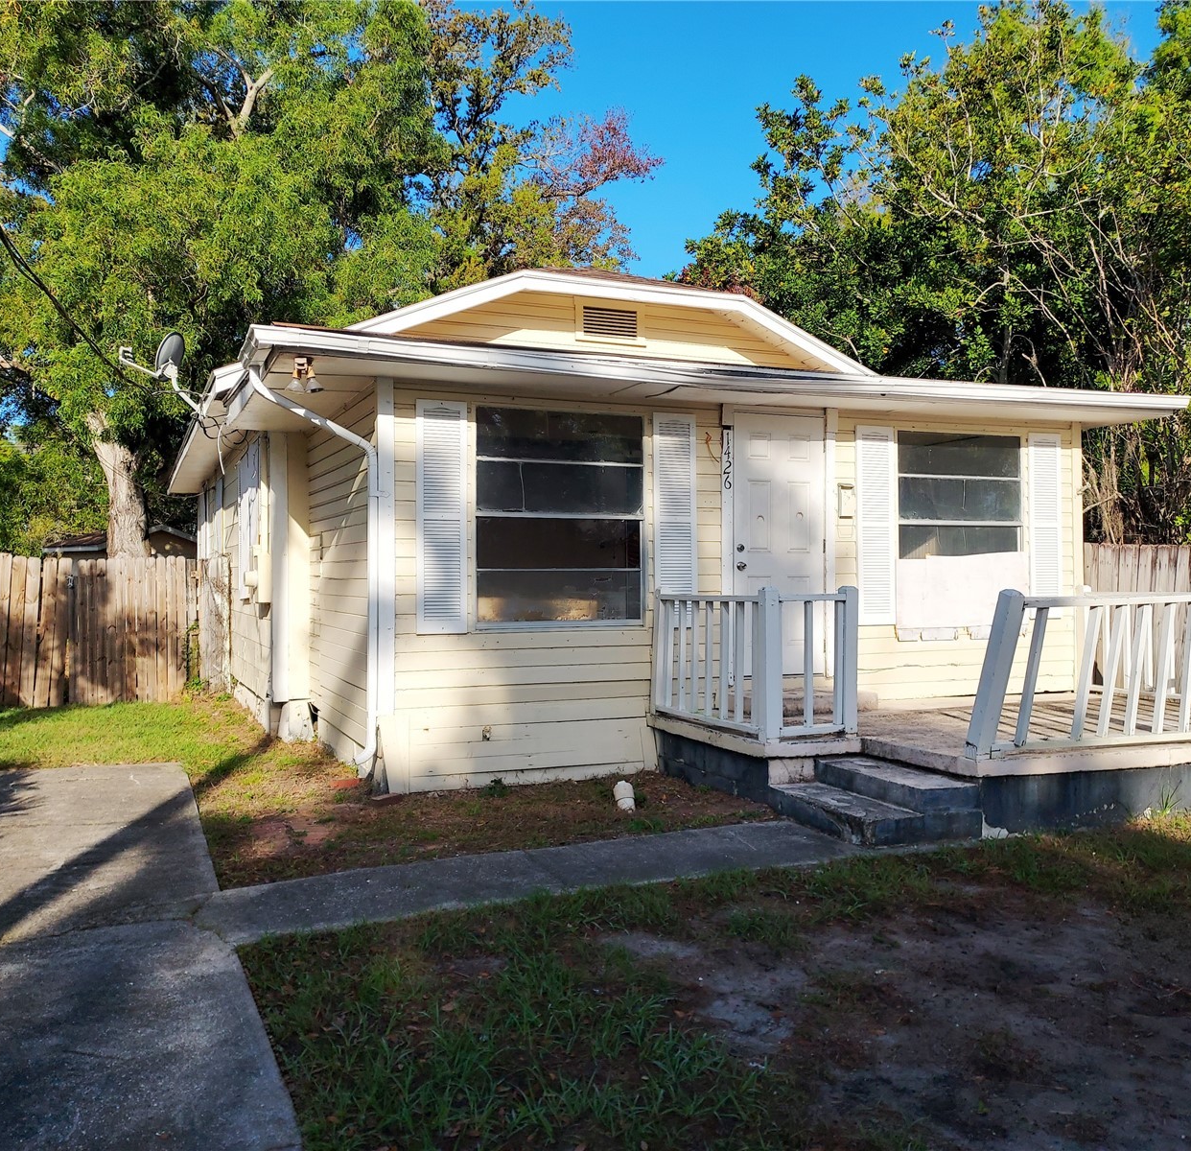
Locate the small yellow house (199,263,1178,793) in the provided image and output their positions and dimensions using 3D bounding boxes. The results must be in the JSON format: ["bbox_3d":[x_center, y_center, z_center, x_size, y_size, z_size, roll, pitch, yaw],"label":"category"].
[{"bbox_3d":[-0.673,-0.970,12.914,8.080,4.810,11.200,0,0,-24],"label":"small yellow house"}]

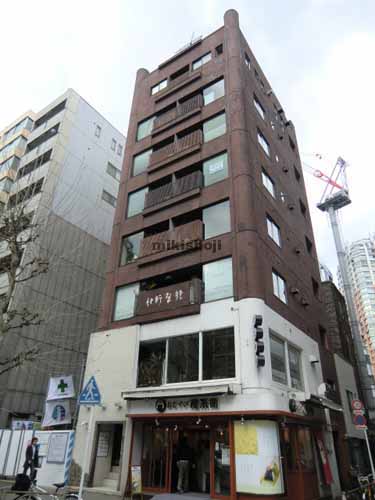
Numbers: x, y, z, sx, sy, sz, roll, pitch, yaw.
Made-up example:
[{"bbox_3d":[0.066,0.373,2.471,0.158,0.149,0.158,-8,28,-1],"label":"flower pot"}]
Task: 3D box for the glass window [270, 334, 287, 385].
[{"bbox_3d":[3.552,4.307,13.628,0.124,1.741,1.493,-19,-36,32],"label":"glass window"}]

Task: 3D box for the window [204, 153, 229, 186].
[{"bbox_3d":[1.412,-3.970,17.235,1.354,1.566,0.120,-17,-34,30],"label":"window"}]

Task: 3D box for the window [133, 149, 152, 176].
[{"bbox_3d":[-2.793,-5.483,21.737,1.414,1.758,0.124,-16,-34,29],"label":"window"}]

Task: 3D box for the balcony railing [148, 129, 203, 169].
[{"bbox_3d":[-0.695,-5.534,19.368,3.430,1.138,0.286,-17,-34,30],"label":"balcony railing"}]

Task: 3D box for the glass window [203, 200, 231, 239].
[{"bbox_3d":[1.338,-1.353,15.793,1.354,1.686,0.120,-17,-34,30],"label":"glass window"}]

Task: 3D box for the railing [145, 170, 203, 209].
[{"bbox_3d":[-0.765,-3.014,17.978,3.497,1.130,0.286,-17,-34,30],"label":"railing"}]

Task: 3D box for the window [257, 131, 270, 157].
[{"bbox_3d":[4.486,-6.299,20.562,0.124,1.182,1.542,-19,-36,32],"label":"window"}]

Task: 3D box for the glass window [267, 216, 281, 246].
[{"bbox_3d":[4.324,-0.925,17.513,0.124,1.182,1.542,-19,-36,32],"label":"glass window"}]

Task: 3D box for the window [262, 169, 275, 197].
[{"bbox_3d":[4.167,-3.434,17.978,0.120,1.035,1.468,-17,-34,29],"label":"window"}]

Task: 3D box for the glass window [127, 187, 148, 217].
[{"bbox_3d":[-2.874,-2.796,20.213,1.414,1.758,0.124,-16,-34,29],"label":"glass window"}]

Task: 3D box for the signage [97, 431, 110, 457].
[{"bbox_3d":[-3.352,7.838,13.966,0.040,0.840,0.533,-17,-34,29],"label":"signage"}]

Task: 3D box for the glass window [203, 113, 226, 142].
[{"bbox_3d":[1.485,-6.584,18.677,1.354,1.577,0.120,-17,-34,30],"label":"glass window"}]

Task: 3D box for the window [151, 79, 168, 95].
[{"bbox_3d":[-1.825,-10.841,23.247,1.278,0.670,0.120,-17,-34,29],"label":"window"}]

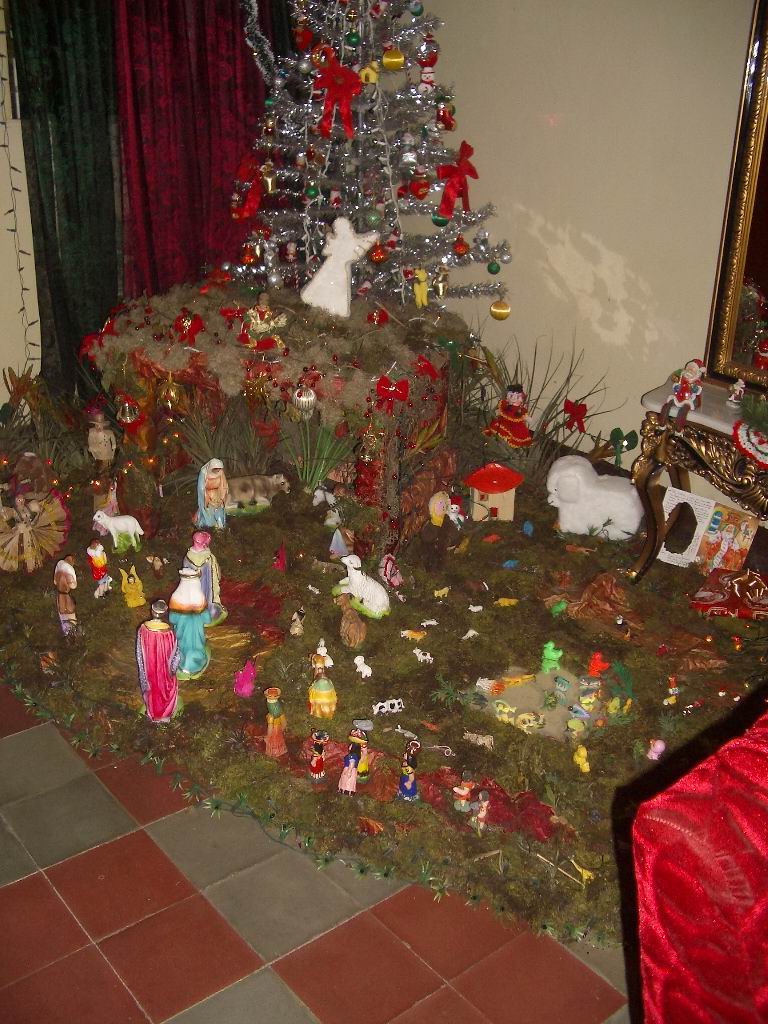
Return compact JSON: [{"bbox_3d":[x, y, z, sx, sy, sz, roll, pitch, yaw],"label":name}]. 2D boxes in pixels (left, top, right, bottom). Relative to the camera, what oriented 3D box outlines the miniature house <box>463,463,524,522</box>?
[{"bbox_3d":[0.412,-0.088,3.915,0.235,0.204,0.235,3,23,-3],"label":"miniature house"}]

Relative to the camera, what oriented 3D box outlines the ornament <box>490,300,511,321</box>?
[{"bbox_3d":[0.455,-0.794,4.080,0.083,0.084,0.083,4,23,0],"label":"ornament"}]

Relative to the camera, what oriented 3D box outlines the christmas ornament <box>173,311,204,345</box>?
[{"bbox_3d":[-0.689,-0.650,3.650,0.103,0.105,0.045,2,-7,-5],"label":"christmas ornament"}]

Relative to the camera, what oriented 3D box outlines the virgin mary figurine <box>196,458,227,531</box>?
[{"bbox_3d":[-0.634,-0.065,3.811,0.115,0.260,0.120,-9,26,-27],"label":"virgin mary figurine"}]

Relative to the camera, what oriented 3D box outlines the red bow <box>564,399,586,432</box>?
[{"bbox_3d":[0.847,-0.427,4.580,0.105,0.145,0.045,9,23,13],"label":"red bow"}]

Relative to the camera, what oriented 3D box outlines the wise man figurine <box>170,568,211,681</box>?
[{"bbox_3d":[-0.531,0.308,2.854,0.122,0.325,0.122,1,23,-5],"label":"wise man figurine"}]

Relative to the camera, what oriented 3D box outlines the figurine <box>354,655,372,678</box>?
[{"bbox_3d":[-0.056,0.423,2.831,0.056,0.062,0.030,17,27,28],"label":"figurine"}]

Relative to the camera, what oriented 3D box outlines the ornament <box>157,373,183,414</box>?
[{"bbox_3d":[-0.698,-0.392,3.400,0.084,0.135,0.084,3,23,-1],"label":"ornament"}]

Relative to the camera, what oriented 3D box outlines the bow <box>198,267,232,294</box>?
[{"bbox_3d":[-0.731,-1.006,4.500,0.146,0.109,0.073,3,23,-1],"label":"bow"}]

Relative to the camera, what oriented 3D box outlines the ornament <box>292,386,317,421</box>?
[{"bbox_3d":[-0.267,-0.365,3.480,0.080,0.104,0.080,3,23,-1],"label":"ornament"}]

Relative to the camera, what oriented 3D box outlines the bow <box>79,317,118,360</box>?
[{"bbox_3d":[-0.983,-0.595,3.550,0.104,0.132,0.060,17,17,27],"label":"bow"}]

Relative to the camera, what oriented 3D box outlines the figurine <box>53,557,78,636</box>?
[{"bbox_3d":[-0.907,0.231,2.936,0.060,0.237,0.060,14,25,21],"label":"figurine"}]

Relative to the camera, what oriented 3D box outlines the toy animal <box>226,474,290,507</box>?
[{"bbox_3d":[-0.486,-0.080,3.841,0.283,0.138,0.100,-3,24,-15],"label":"toy animal"}]

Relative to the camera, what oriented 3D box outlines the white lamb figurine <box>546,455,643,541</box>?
[{"bbox_3d":[0.816,-0.059,4.014,0.375,0.285,0.220,7,23,8],"label":"white lamb figurine"}]

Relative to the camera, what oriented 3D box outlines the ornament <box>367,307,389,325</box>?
[{"bbox_3d":[-0.025,-0.755,3.980,0.086,0.065,0.060,3,23,-1],"label":"ornament"}]

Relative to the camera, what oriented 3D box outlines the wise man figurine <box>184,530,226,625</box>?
[{"bbox_3d":[-0.542,0.200,3.159,0.118,0.290,0.115,4,23,1],"label":"wise man figurine"}]

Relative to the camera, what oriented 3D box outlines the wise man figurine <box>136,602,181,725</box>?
[{"bbox_3d":[-0.561,0.366,2.578,0.105,0.316,0.100,6,23,5],"label":"wise man figurine"}]

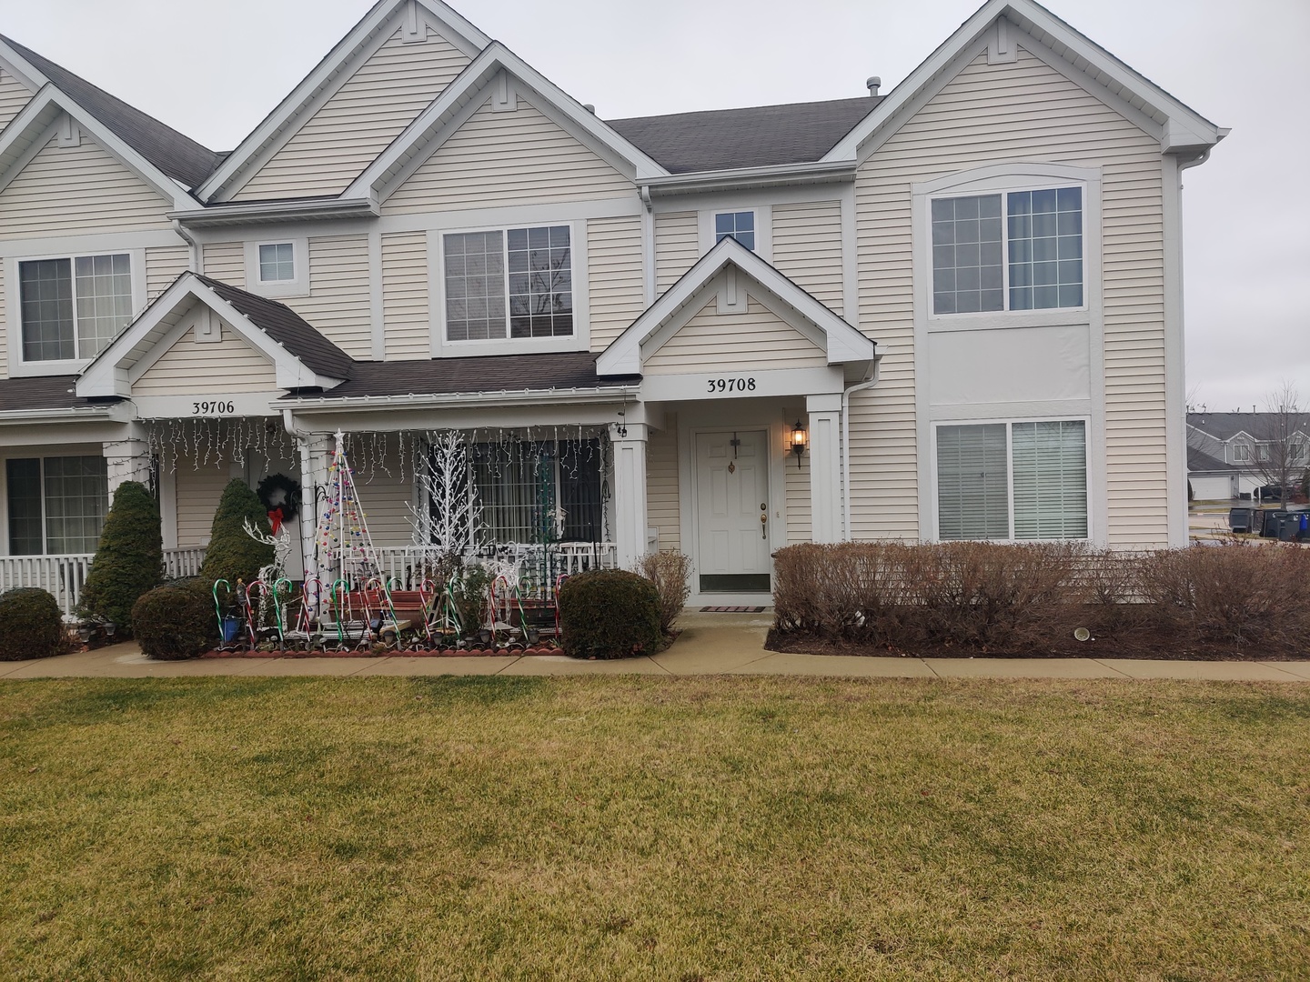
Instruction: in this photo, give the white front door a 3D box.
[{"bbox_3d":[0.976,0.261,12.735,0.920,2.040,0.090,-1,1,10],"label":"white front door"}]

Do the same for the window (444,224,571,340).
[{"bbox_3d":[-1.878,-2.656,13.159,1.770,1.450,0.100,-1,1,10],"label":"window"}]

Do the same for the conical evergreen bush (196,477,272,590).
[{"bbox_3d":[-4.772,0.772,11.653,0.863,1.765,0.863,-2,1,9],"label":"conical evergreen bush"}]

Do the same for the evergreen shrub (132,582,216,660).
[{"bbox_3d":[-5.222,1.382,11.107,0.845,0.750,0.845,-2,1,9],"label":"evergreen shrub"}]

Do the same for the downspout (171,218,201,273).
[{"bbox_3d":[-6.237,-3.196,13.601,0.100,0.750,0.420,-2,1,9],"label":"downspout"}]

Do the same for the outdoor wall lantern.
[{"bbox_3d":[1.745,-0.586,12.444,0.220,0.580,0.250,-1,1,10],"label":"outdoor wall lantern"}]

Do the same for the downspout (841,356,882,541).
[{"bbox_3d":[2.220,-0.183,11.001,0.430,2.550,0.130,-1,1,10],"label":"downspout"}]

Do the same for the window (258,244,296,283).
[{"bbox_3d":[-5.045,-3.046,13.638,0.530,0.530,0.090,-2,1,9],"label":"window"}]

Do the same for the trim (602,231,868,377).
[{"bbox_3d":[0.837,-2.003,10.988,2.980,1.420,0.380,-2,1,9],"label":"trim"}]

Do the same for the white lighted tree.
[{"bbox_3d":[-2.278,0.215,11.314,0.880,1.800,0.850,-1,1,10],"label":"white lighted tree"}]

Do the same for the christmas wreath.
[{"bbox_3d":[-5.027,0.110,13.676,0.640,0.680,0.140,-2,1,9],"label":"christmas wreath"}]

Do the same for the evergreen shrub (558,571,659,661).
[{"bbox_3d":[-0.462,1.223,10.456,1.055,0.802,1.023,-2,1,9],"label":"evergreen shrub"}]

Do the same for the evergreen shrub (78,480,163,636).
[{"bbox_3d":[-6.075,0.777,11.680,0.930,1.800,0.930,-1,1,10],"label":"evergreen shrub"}]

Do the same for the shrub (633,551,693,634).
[{"bbox_3d":[0.073,1.102,10.945,0.679,0.878,0.659,-2,1,9],"label":"shrub"}]

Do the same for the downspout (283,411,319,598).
[{"bbox_3d":[-4.049,0.198,11.825,0.160,2.300,0.280,-1,1,10],"label":"downspout"}]

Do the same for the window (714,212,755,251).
[{"bbox_3d":[0.995,-3.212,12.649,0.530,0.530,0.090,-1,1,10],"label":"window"}]

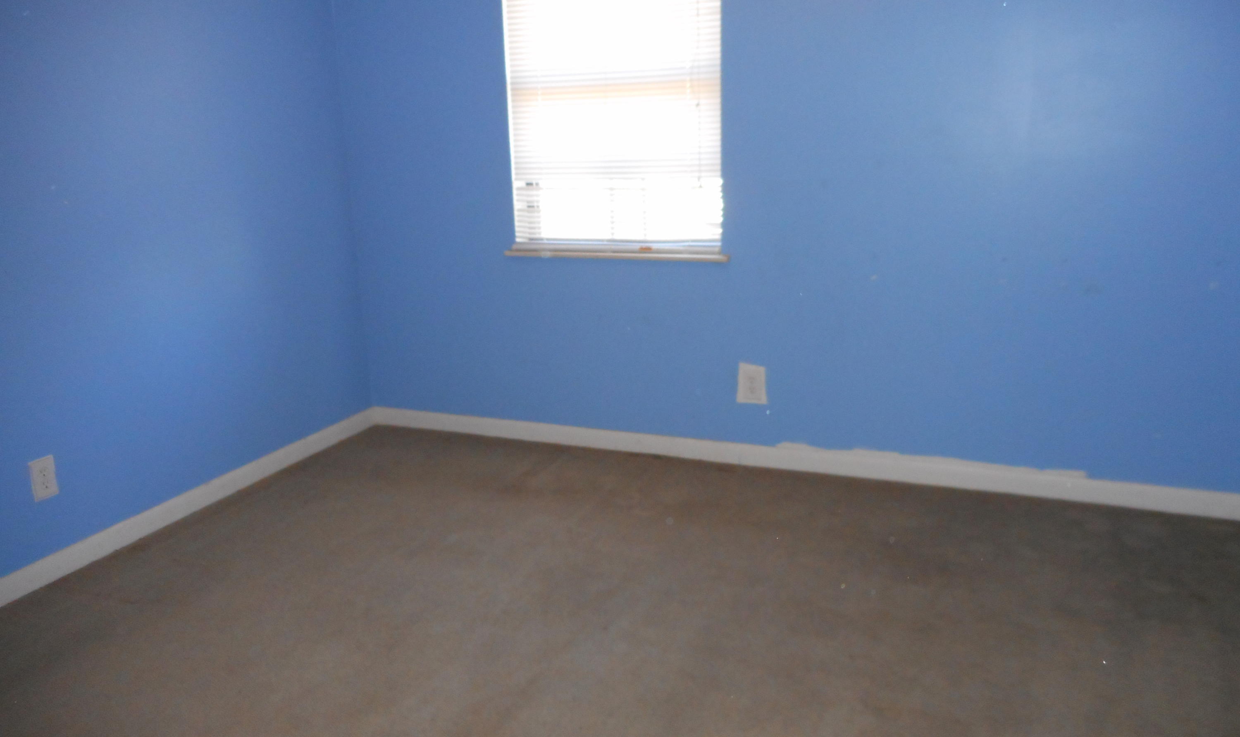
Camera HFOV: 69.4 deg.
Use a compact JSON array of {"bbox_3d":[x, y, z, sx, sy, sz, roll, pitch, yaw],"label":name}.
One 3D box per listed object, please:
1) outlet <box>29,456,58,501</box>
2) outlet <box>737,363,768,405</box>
[{"bbox_3d":[-1.653,0.315,2.569,0.012,0.119,0.073,4,16,21],"label":"outlet"},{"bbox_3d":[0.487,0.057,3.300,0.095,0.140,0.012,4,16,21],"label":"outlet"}]

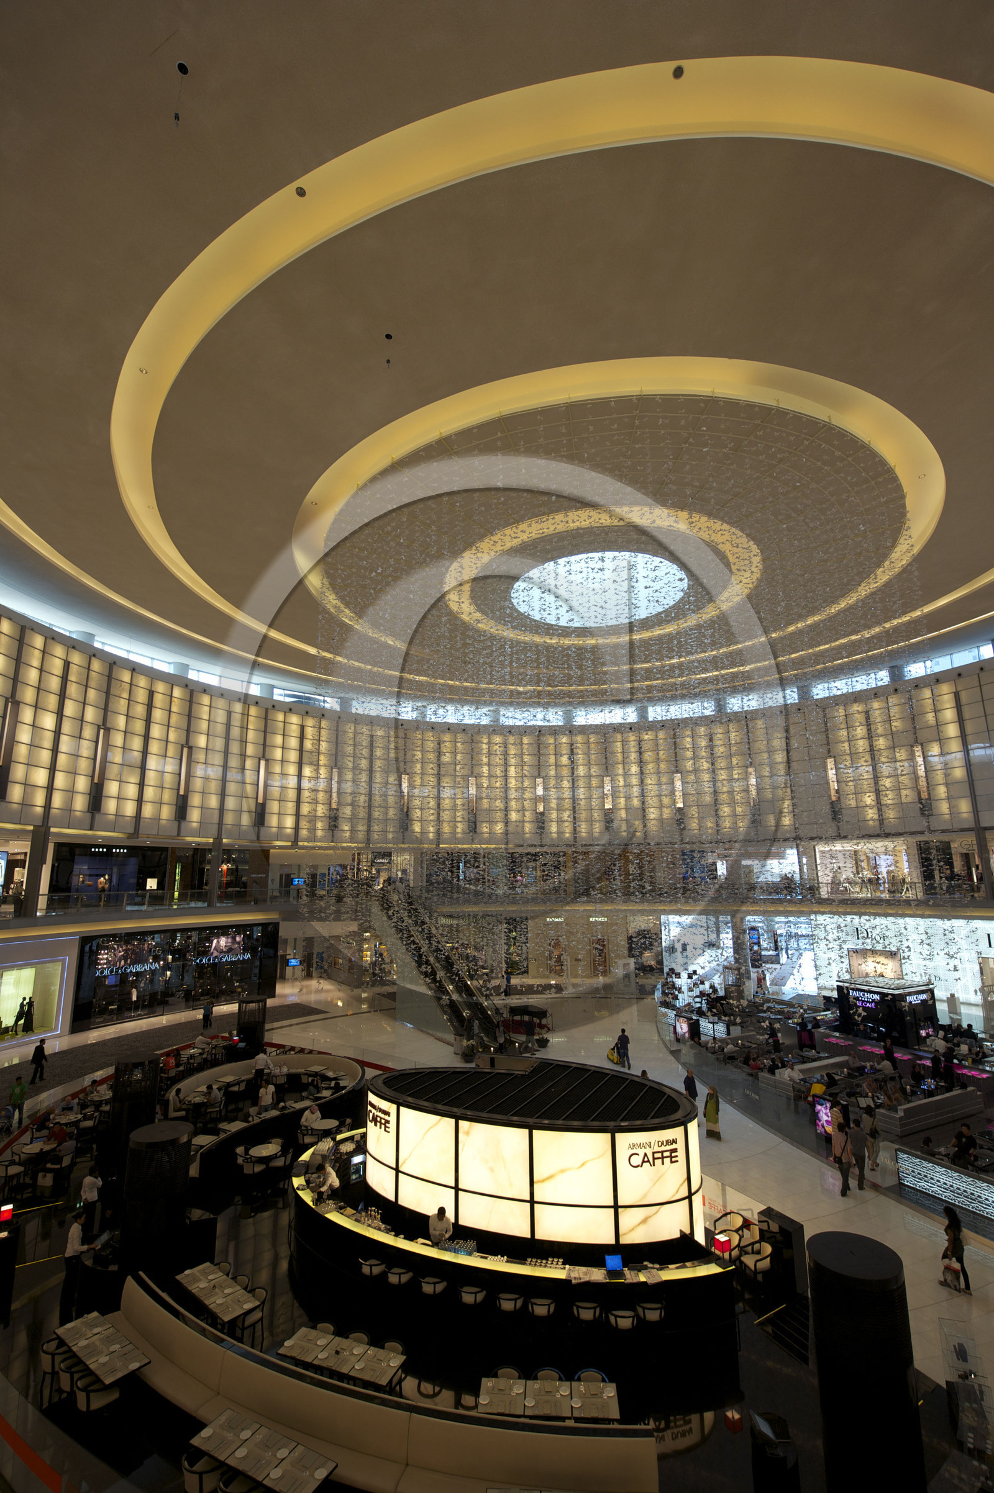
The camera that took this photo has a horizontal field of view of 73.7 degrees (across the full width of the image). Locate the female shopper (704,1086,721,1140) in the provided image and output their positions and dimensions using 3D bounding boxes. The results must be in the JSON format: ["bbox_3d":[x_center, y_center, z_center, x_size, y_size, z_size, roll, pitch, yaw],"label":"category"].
[{"bbox_3d":[7.337,12.477,22.627,0.520,1.650,0.400,-11,-16,40],"label":"female shopper"}]

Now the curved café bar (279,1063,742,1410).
[{"bbox_3d":[0.081,10.492,16.785,11.760,3.250,7.480,-7,-14,29],"label":"curved café bar"}]

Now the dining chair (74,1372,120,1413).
[{"bbox_3d":[-6.363,10.514,10.611,0.580,0.750,0.580,-10,-15,37],"label":"dining chair"}]

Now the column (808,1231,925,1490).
[{"bbox_3d":[6.082,9.724,11.043,1.460,2.250,1.460,-1,-12,0],"label":"column"}]

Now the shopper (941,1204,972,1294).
[{"bbox_3d":[9.673,10.702,14.170,0.500,1.570,0.650,9,-15,-37],"label":"shopper"}]

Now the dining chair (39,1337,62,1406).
[{"bbox_3d":[-7.531,10.712,11.492,0.580,0.750,0.580,-10,-15,37],"label":"dining chair"}]

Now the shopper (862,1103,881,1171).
[{"bbox_3d":[11.062,11.635,19.762,0.500,1.740,0.380,-4,-12,15],"label":"shopper"}]

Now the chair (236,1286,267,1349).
[{"bbox_3d":[-4.699,10.929,12.636,0.580,0.750,0.580,-10,-15,37],"label":"chair"}]

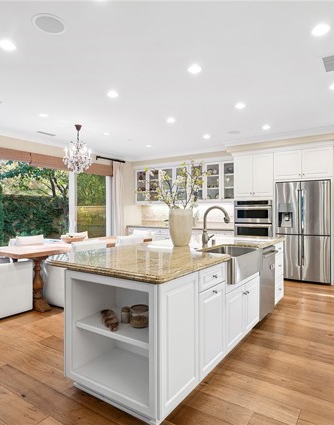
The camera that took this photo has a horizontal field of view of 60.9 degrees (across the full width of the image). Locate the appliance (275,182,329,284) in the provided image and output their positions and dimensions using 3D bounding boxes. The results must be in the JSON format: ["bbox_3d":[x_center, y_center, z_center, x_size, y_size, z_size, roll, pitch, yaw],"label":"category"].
[{"bbox_3d":[2.705,0.370,5.539,0.920,1.820,0.760,0,0,36],"label":"appliance"}]

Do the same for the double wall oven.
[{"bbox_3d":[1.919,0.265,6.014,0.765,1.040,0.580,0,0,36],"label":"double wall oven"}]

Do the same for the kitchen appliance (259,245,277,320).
[{"bbox_3d":[1.026,0.830,3.678,0.600,0.860,0.630,0,0,36],"label":"kitchen appliance"}]

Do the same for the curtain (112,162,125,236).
[{"bbox_3d":[-1.201,0.010,6.961,0.130,2.530,0.450,0,0,36],"label":"curtain"}]

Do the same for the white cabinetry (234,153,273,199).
[{"bbox_3d":[1.929,-0.730,6.019,0.810,0.910,0.600,0,0,36],"label":"white cabinetry"}]

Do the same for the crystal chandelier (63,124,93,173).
[{"bbox_3d":[-1.464,-1.067,4.700,0.500,0.790,0.500,0,0,0],"label":"crystal chandelier"}]

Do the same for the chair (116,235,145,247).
[{"bbox_3d":[-0.835,0.850,5.029,0.640,0.870,0.570,0,0,36],"label":"chair"}]

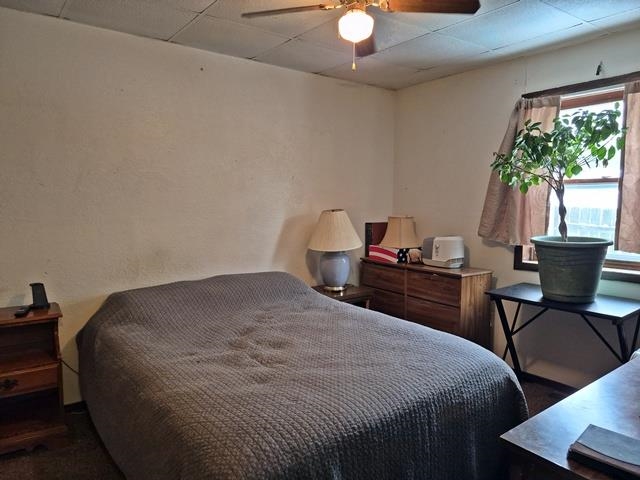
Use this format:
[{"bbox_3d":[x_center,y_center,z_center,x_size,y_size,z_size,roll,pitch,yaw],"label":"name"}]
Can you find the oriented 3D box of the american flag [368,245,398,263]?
[{"bbox_3d":[0.612,0.133,3.818,0.130,0.135,0.310,-5,8,-41],"label":"american flag"}]

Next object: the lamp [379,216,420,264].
[{"bbox_3d":[0.728,-0.004,3.815,0.380,0.410,0.380,-5,8,-37],"label":"lamp"}]

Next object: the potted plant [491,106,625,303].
[{"bbox_3d":[1.495,-0.224,2.690,0.620,1.175,0.740,-5,8,-37],"label":"potted plant"}]

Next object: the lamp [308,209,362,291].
[{"bbox_3d":[0.125,0.082,3.492,0.435,0.665,0.435,0,6,0],"label":"lamp"}]

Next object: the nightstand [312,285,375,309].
[{"bbox_3d":[0.124,0.706,3.561,0.480,0.595,0.390,-5,8,-37],"label":"nightstand"}]

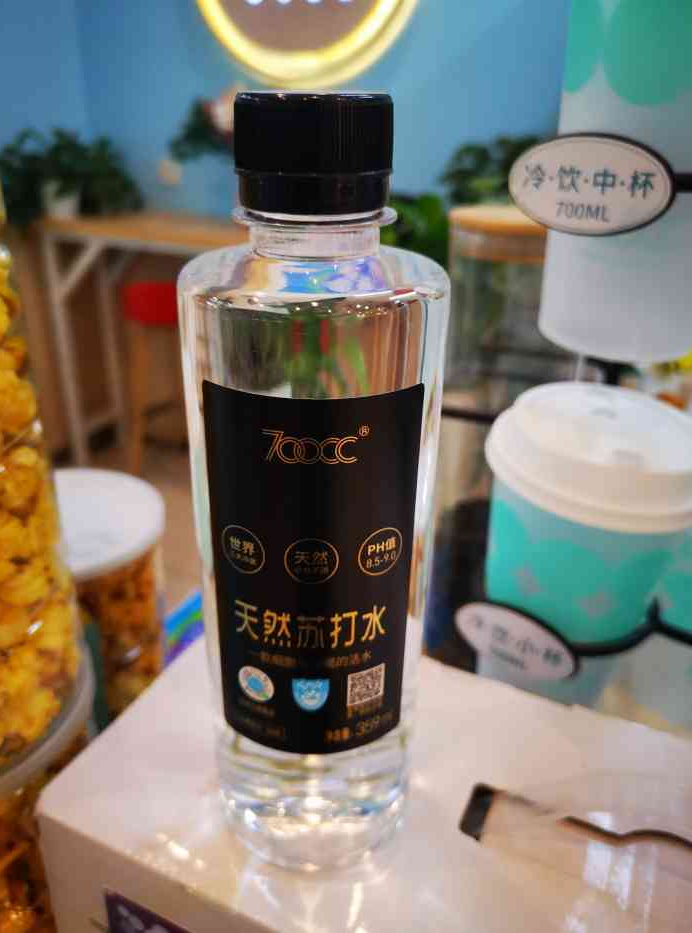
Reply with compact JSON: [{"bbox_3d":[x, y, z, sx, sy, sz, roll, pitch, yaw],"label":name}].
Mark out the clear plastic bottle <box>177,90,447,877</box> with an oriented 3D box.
[{"bbox_3d":[-0.007,0.013,0.180,0.057,0.187,0.057,0,26,-2],"label":"clear plastic bottle"}]

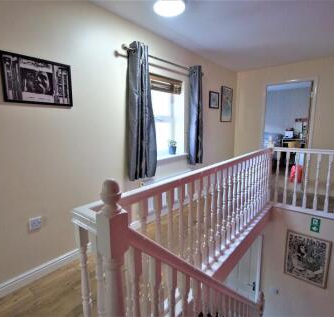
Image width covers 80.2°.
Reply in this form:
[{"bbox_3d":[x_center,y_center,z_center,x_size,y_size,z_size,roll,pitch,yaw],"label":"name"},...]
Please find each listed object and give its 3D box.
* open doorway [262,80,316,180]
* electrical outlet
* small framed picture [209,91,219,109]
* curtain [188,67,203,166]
[{"bbox_3d":[2.227,-0.394,3.711,0.790,1.965,0.130,7,12,41],"label":"open doorway"},{"bbox_3d":[-1.051,0.526,1.584,0.014,0.092,0.088,7,12,41],"label":"electrical outlet"},{"bbox_3d":[0.834,-1.022,3.491,0.025,0.275,0.310,7,12,41],"label":"small framed picture"},{"bbox_3d":[0.409,-0.590,2.867,0.120,1.370,0.230,7,12,41],"label":"curtain"}]

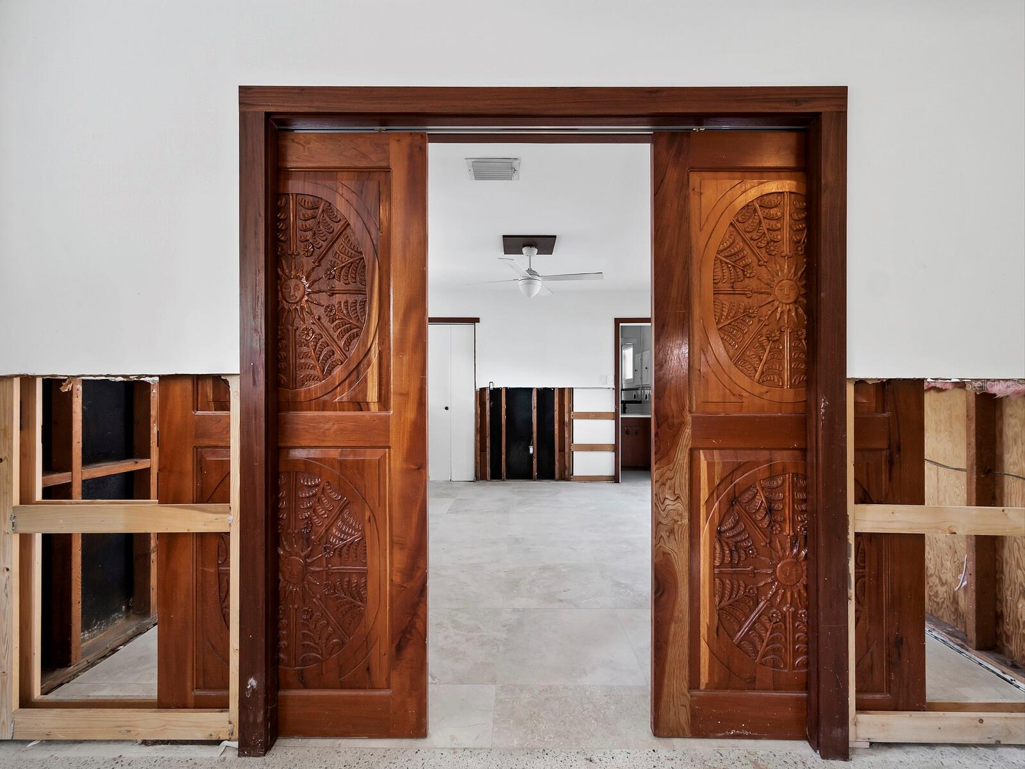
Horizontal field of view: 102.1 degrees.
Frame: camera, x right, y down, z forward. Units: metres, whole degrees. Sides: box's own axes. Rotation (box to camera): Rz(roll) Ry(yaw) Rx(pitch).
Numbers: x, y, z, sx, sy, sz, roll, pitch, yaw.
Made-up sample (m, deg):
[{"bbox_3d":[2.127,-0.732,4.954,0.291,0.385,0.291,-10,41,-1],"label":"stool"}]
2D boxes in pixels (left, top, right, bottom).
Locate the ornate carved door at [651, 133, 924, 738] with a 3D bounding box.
[{"bbox_3d":[0.936,0.170,1.420,0.914,2.044,0.045,0,0,0],"label":"ornate carved door"}]

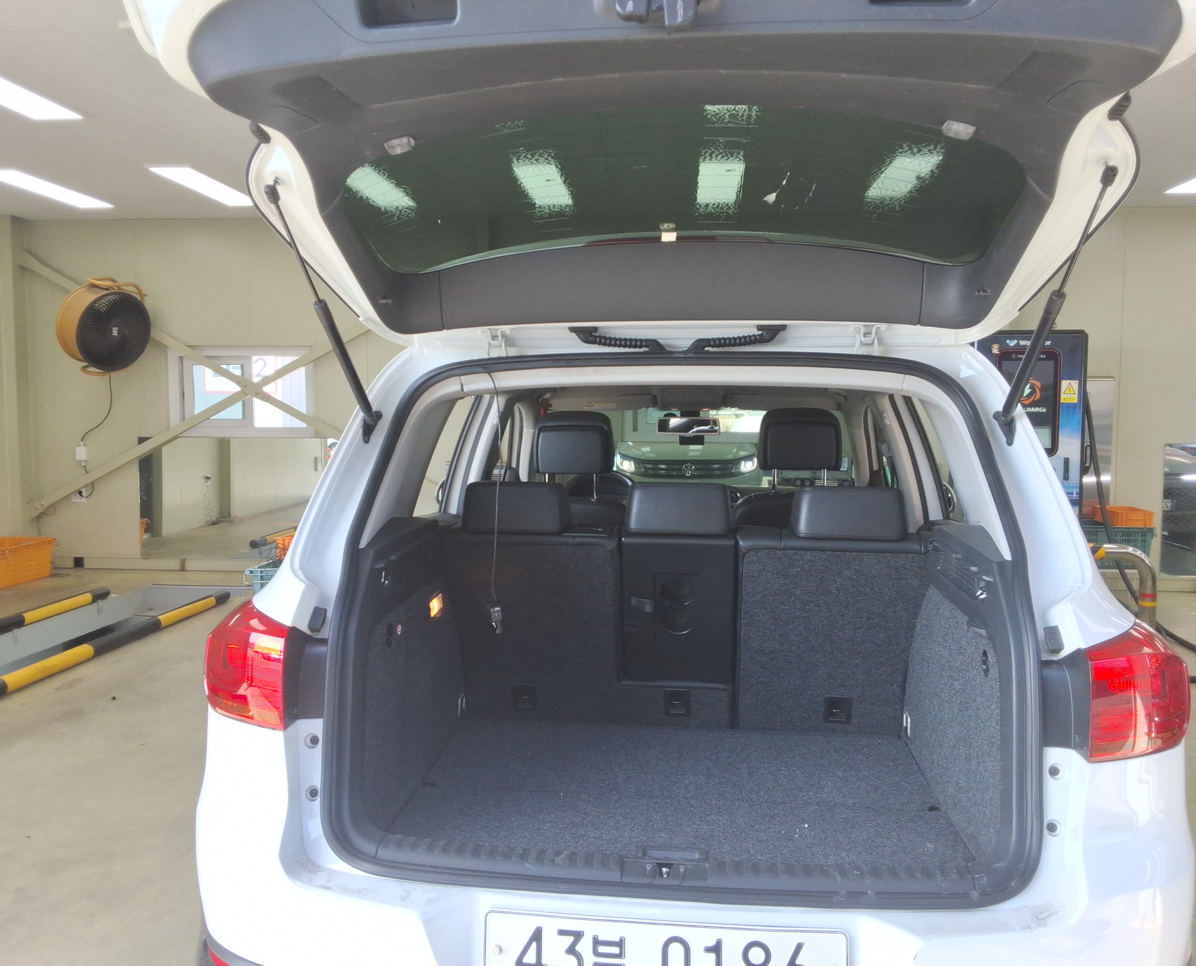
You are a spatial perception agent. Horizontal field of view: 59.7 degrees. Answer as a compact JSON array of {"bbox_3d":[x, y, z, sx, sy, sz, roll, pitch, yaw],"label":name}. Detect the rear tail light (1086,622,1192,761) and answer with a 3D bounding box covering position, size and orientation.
[{"bbox_3d":[0.862,0.331,1.700,0.185,0.210,0.200,1,4,6],"label":"rear tail light"}]

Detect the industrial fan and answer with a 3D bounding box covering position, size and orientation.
[{"bbox_3d":[-3.988,-1.258,8.401,0.400,0.730,0.670,12,11,38],"label":"industrial fan"}]

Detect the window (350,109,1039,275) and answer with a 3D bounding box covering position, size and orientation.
[{"bbox_3d":[0.119,-0.443,1.615,1.040,0.080,0.420,1,-13,6],"label":"window"}]

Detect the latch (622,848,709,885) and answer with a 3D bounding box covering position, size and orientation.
[{"bbox_3d":[0.104,0.591,1.603,0.128,0.045,0.055,1,4,6],"label":"latch"}]

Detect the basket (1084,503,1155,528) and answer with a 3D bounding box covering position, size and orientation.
[{"bbox_3d":[3.719,0.239,7.377,0.275,0.105,0.420,1,4,6],"label":"basket"}]

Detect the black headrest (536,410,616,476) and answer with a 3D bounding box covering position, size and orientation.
[{"bbox_3d":[-0.077,-0.132,3.450,0.260,0.205,0.125,1,4,6],"label":"black headrest"}]

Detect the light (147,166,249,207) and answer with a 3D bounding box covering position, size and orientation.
[{"bbox_3d":[-2.802,-2.129,7.529,0.305,0.040,1.265,1,4,4],"label":"light"}]

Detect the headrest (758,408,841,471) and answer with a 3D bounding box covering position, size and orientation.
[{"bbox_3d":[0.653,-0.140,3.370,0.265,0.205,0.125,1,4,6],"label":"headrest"}]

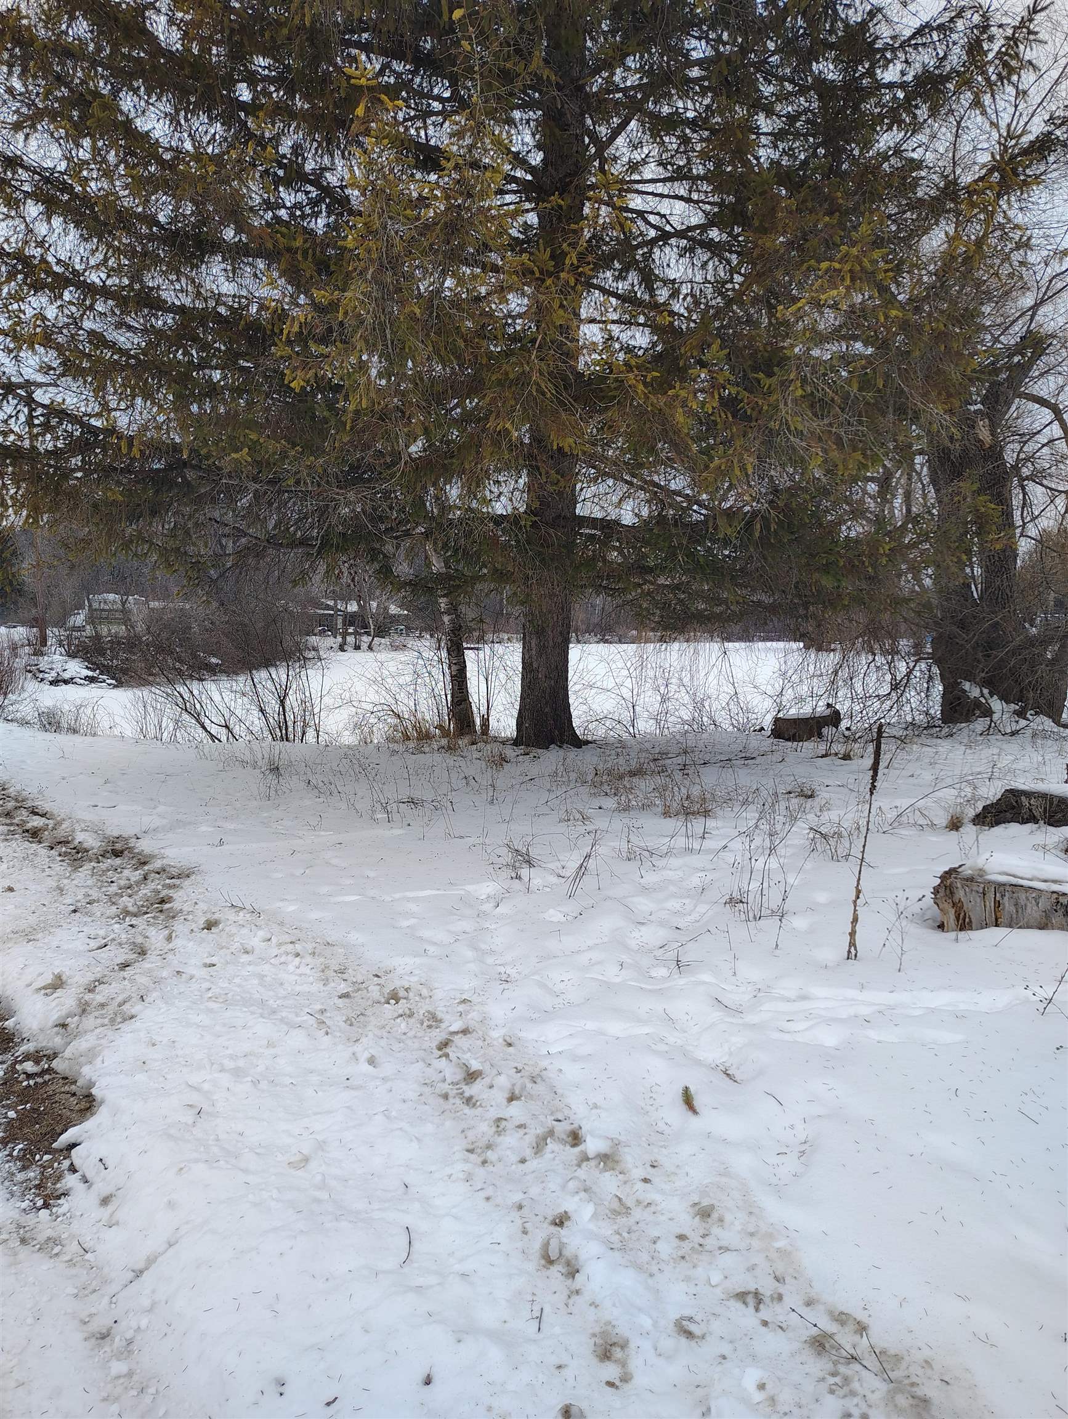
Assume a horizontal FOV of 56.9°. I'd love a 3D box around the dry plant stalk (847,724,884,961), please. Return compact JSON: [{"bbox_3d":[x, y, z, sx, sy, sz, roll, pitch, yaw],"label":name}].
[{"bbox_3d":[1.500,0.605,4.450,0.110,1.080,0.070,2,5,0],"label":"dry plant stalk"}]

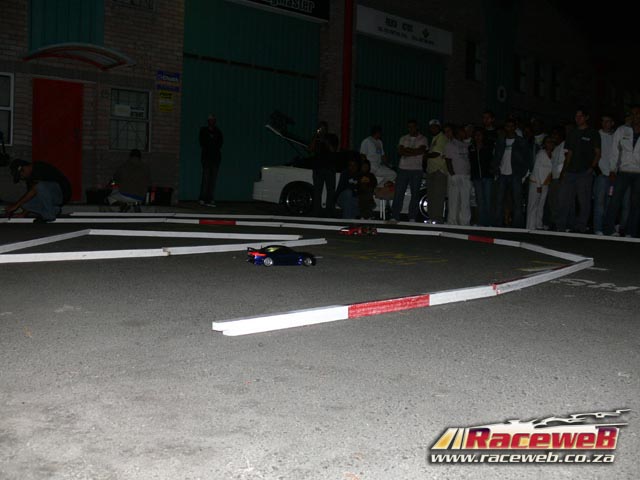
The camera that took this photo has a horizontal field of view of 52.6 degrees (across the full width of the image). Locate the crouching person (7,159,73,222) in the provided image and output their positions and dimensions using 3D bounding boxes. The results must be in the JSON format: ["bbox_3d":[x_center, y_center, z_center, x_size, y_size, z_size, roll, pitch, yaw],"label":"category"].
[{"bbox_3d":[-3.416,-0.596,7.900,0.770,0.770,0.500,1,4,-15],"label":"crouching person"}]

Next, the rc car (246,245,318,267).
[{"bbox_3d":[-0.247,0.099,4.120,0.430,0.128,0.190,0,4,-18],"label":"rc car"}]

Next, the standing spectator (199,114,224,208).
[{"bbox_3d":[-2.074,-1.487,12.350,0.490,1.770,0.320,0,4,-18],"label":"standing spectator"}]

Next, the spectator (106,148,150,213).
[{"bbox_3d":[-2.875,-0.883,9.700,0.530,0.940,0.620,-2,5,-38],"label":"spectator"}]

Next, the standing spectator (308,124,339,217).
[{"bbox_3d":[0.062,-1.245,11.400,0.500,1.700,0.370,4,4,23],"label":"standing spectator"}]

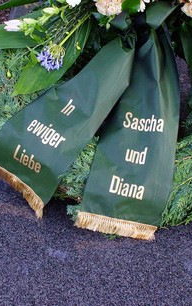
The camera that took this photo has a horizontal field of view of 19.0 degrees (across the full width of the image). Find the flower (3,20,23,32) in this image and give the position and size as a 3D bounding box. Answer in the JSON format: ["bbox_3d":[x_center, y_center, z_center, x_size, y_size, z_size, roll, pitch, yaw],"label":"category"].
[{"bbox_3d":[-0.222,-0.337,1.530,0.053,0.031,0.031,-3,0,-3],"label":"flower"}]

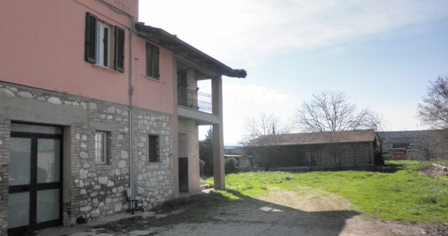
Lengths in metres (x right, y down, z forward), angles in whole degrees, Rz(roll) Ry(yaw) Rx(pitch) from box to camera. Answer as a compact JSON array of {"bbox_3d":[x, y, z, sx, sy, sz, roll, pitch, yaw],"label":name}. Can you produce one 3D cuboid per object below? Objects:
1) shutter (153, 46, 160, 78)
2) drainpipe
[{"bbox_3d":[-2.516,-2.046,13.489,0.060,1.290,0.400,-5,-7,23],"label":"shutter"},{"bbox_3d":[-3.007,-0.316,11.843,0.110,6.050,0.110,-5,-7,23],"label":"drainpipe"}]

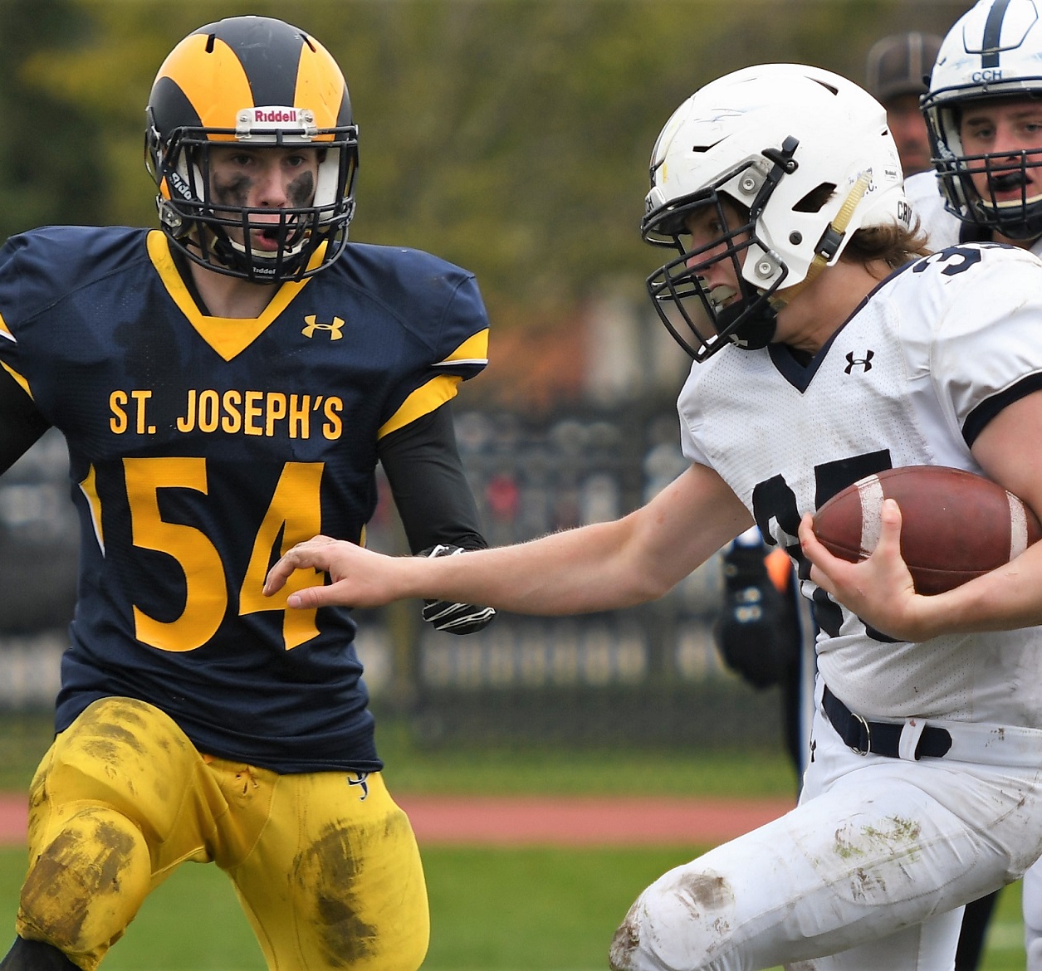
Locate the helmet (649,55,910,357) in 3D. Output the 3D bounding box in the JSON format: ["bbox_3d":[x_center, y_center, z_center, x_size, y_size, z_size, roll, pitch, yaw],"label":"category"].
[{"bbox_3d":[0.292,-0.327,12.050,0.330,0.300,0.250,-16,-12,-19],"label":"helmet"}]

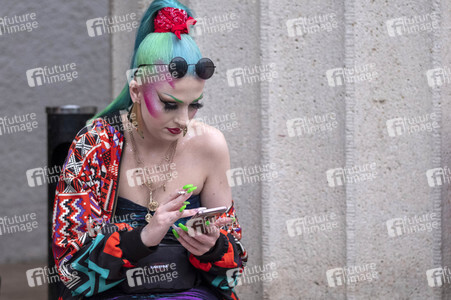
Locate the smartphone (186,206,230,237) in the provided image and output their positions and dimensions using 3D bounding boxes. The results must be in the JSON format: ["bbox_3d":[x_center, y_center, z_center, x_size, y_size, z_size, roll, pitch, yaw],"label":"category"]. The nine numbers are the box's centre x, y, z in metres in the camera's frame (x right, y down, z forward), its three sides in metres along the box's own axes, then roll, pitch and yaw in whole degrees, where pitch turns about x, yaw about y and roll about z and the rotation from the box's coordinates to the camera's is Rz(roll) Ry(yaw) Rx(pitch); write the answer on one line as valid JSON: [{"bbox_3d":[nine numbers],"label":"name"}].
[{"bbox_3d":[-0.046,0.164,3.947,0.071,0.009,0.145,-10,-16,-19],"label":"smartphone"}]

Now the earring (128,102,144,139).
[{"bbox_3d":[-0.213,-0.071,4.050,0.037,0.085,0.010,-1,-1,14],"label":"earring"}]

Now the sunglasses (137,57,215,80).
[{"bbox_3d":[-0.114,-0.195,4.061,0.136,0.053,0.142,2,1,-30],"label":"sunglasses"}]

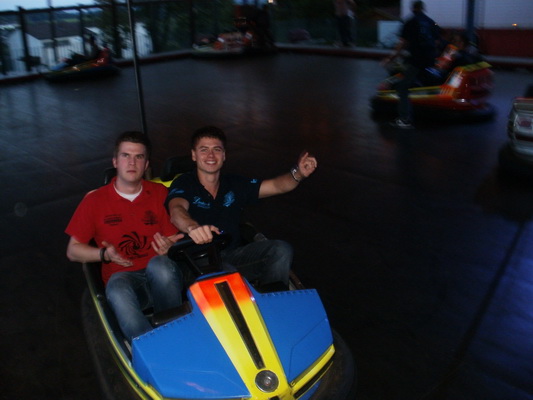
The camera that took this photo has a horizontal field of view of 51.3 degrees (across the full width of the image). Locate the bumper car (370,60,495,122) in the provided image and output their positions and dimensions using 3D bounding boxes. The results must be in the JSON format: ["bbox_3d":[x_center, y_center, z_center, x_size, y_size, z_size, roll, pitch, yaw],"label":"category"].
[{"bbox_3d":[2.690,-1.775,9.000,1.870,0.900,1.100,14,24,37],"label":"bumper car"}]

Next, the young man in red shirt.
[{"bbox_3d":[-0.625,0.200,2.580,0.560,0.950,0.790,-7,20,-18],"label":"young man in red shirt"}]

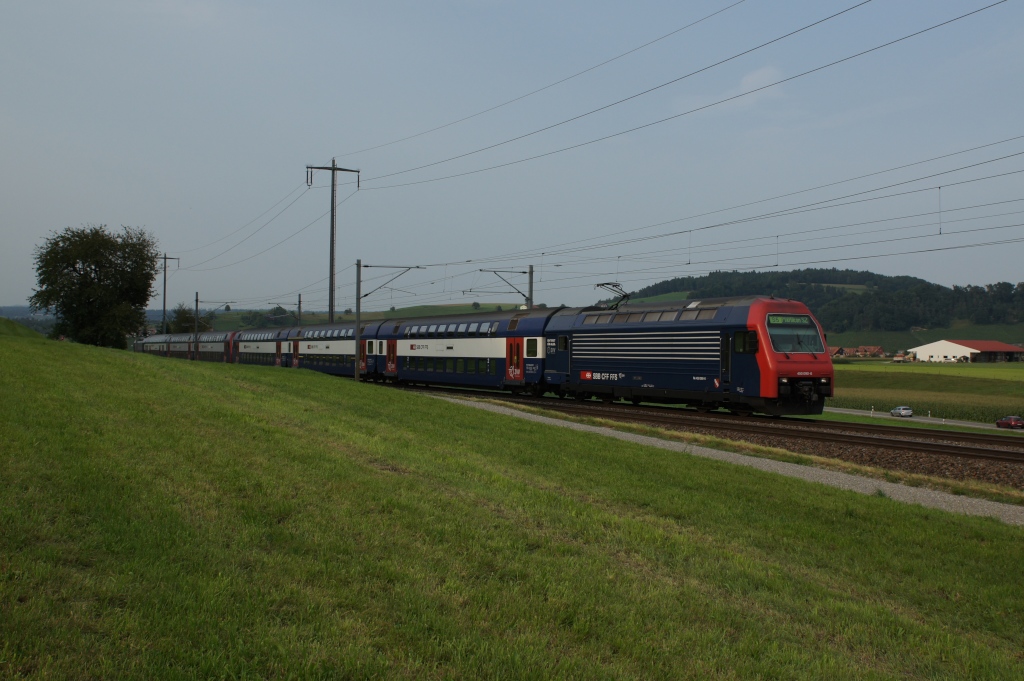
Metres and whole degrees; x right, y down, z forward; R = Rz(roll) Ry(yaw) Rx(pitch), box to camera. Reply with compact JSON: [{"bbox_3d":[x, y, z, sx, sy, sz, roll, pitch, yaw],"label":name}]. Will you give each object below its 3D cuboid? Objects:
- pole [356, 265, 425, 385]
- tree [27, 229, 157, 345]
[{"bbox_3d":[-7.300,-0.950,66.900,4.400,7.600,0.400,1,-1,-25],"label":"pole"},{"bbox_3d":[-31.600,-4.000,84.000,9.300,9.600,9.000,1,-1,-20],"label":"tree"}]

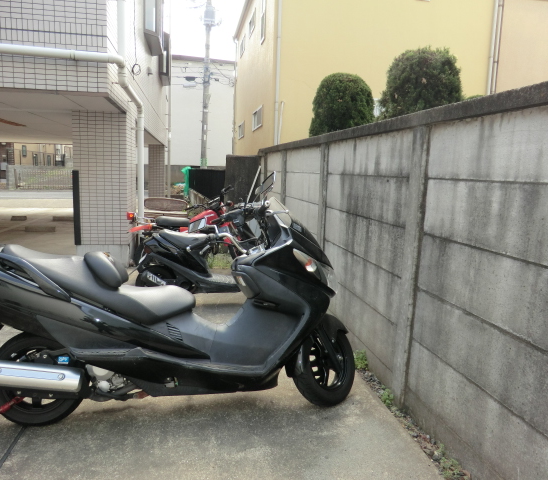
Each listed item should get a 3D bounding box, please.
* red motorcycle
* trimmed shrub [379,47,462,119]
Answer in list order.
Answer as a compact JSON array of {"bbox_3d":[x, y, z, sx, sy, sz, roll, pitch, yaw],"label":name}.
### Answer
[{"bbox_3d":[-0.921,-0.103,5.540,1.830,1.130,0.720,-5,11,-36],"label":"red motorcycle"},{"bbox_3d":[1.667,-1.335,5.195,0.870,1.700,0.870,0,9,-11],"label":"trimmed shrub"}]

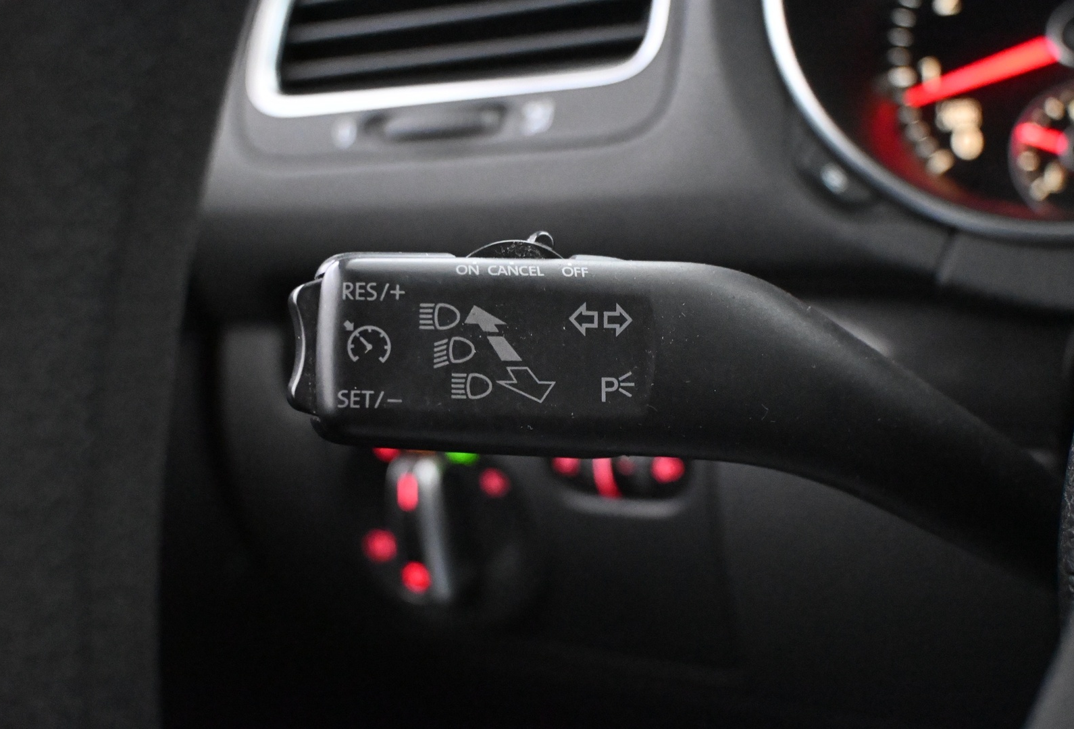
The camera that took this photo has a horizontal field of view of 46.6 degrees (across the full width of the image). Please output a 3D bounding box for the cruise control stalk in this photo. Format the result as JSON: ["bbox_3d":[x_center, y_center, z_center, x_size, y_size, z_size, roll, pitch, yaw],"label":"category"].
[{"bbox_3d":[0.036,0.012,0.246,0.159,0.071,0.044,0,2,-3],"label":"cruise control stalk"}]

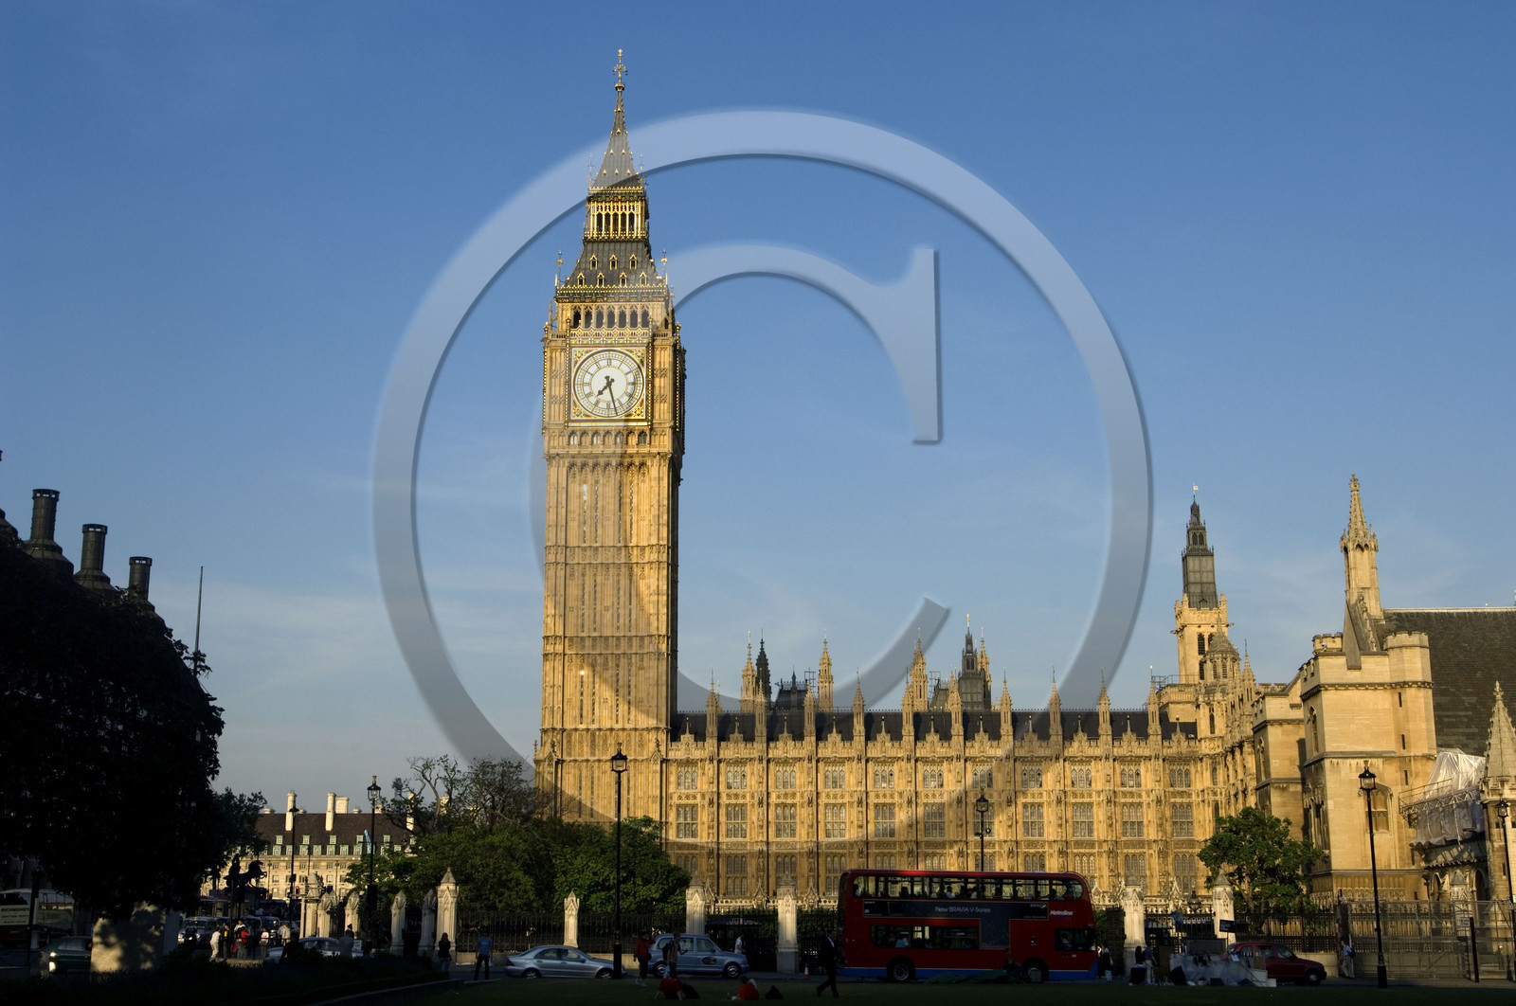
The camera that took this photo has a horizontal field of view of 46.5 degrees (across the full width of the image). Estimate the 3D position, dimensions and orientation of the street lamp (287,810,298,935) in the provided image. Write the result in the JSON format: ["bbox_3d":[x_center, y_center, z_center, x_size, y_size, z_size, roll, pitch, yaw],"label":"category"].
[{"bbox_3d":[-28.879,22.814,109.676,0.580,8.090,0.580,-1,-12,2],"label":"street lamp"}]

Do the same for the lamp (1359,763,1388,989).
[{"bbox_3d":[21.890,13.250,62.603,0.580,8.090,0.580,-1,-12,2],"label":"lamp"}]

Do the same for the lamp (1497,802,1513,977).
[{"bbox_3d":[34.720,17.894,81.439,0.650,8.100,0.650,0,-13,0],"label":"lamp"}]

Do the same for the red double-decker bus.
[{"bbox_3d":[8.333,17.003,70.844,10.100,4.350,2.550,1,-12,-3],"label":"red double-decker bus"}]

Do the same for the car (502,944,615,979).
[{"bbox_3d":[-7.140,17.270,65.934,4.530,1.430,1.750,-1,-12,2],"label":"car"}]

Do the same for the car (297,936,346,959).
[{"bbox_3d":[-18.280,18.771,73.187,4.450,1.430,1.750,2,-13,-12],"label":"car"}]

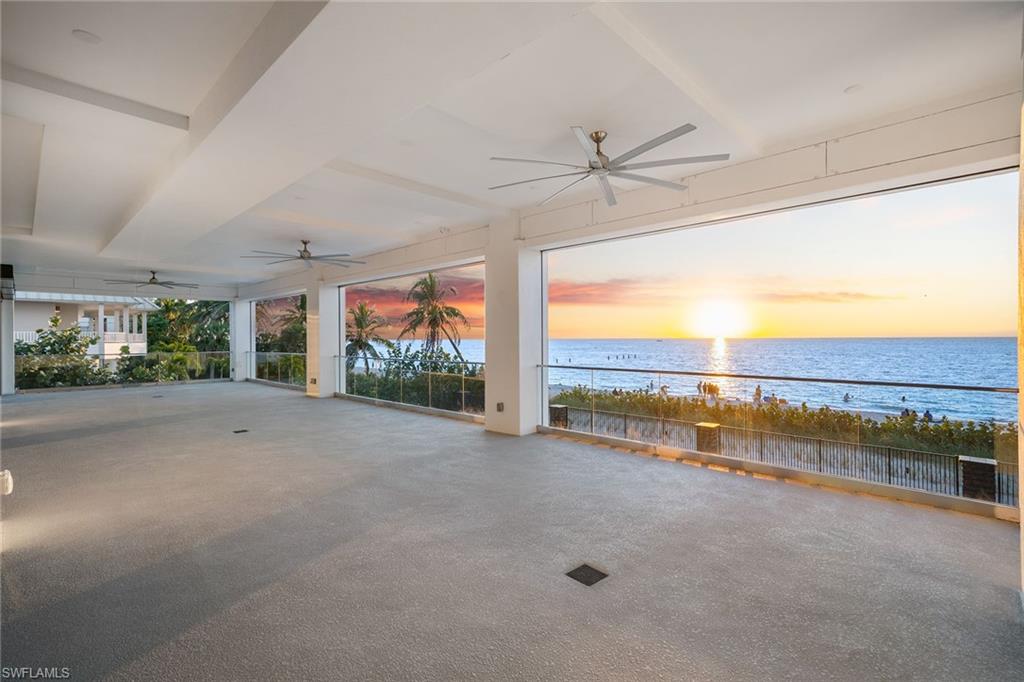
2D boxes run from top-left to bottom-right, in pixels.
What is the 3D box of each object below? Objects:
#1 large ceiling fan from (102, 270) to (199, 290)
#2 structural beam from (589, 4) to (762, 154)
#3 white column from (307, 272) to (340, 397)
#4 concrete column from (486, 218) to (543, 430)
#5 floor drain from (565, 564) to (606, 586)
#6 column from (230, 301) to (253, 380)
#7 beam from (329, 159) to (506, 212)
[{"bbox_3d":[-10.096,-1.722,12.859,2.131,0.426,2.131,0,0,43],"label":"large ceiling fan"},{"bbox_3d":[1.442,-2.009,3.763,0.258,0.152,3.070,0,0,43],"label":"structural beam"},{"bbox_3d":[-5.066,-0.188,12.288,0.684,3.344,0.608,0,0,43],"label":"white column"},{"bbox_3d":[0.068,-0.281,7.620,0.699,3.542,0.654,0,0,43],"label":"concrete column"},{"bbox_3d":[0.485,1.507,2.929,0.192,0.020,0.193,0,0,43],"label":"floor drain"},{"bbox_3d":[-10.072,-0.058,16.961,0.669,3.070,0.623,0,0,43],"label":"column"},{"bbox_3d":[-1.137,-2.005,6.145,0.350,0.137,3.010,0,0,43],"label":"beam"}]

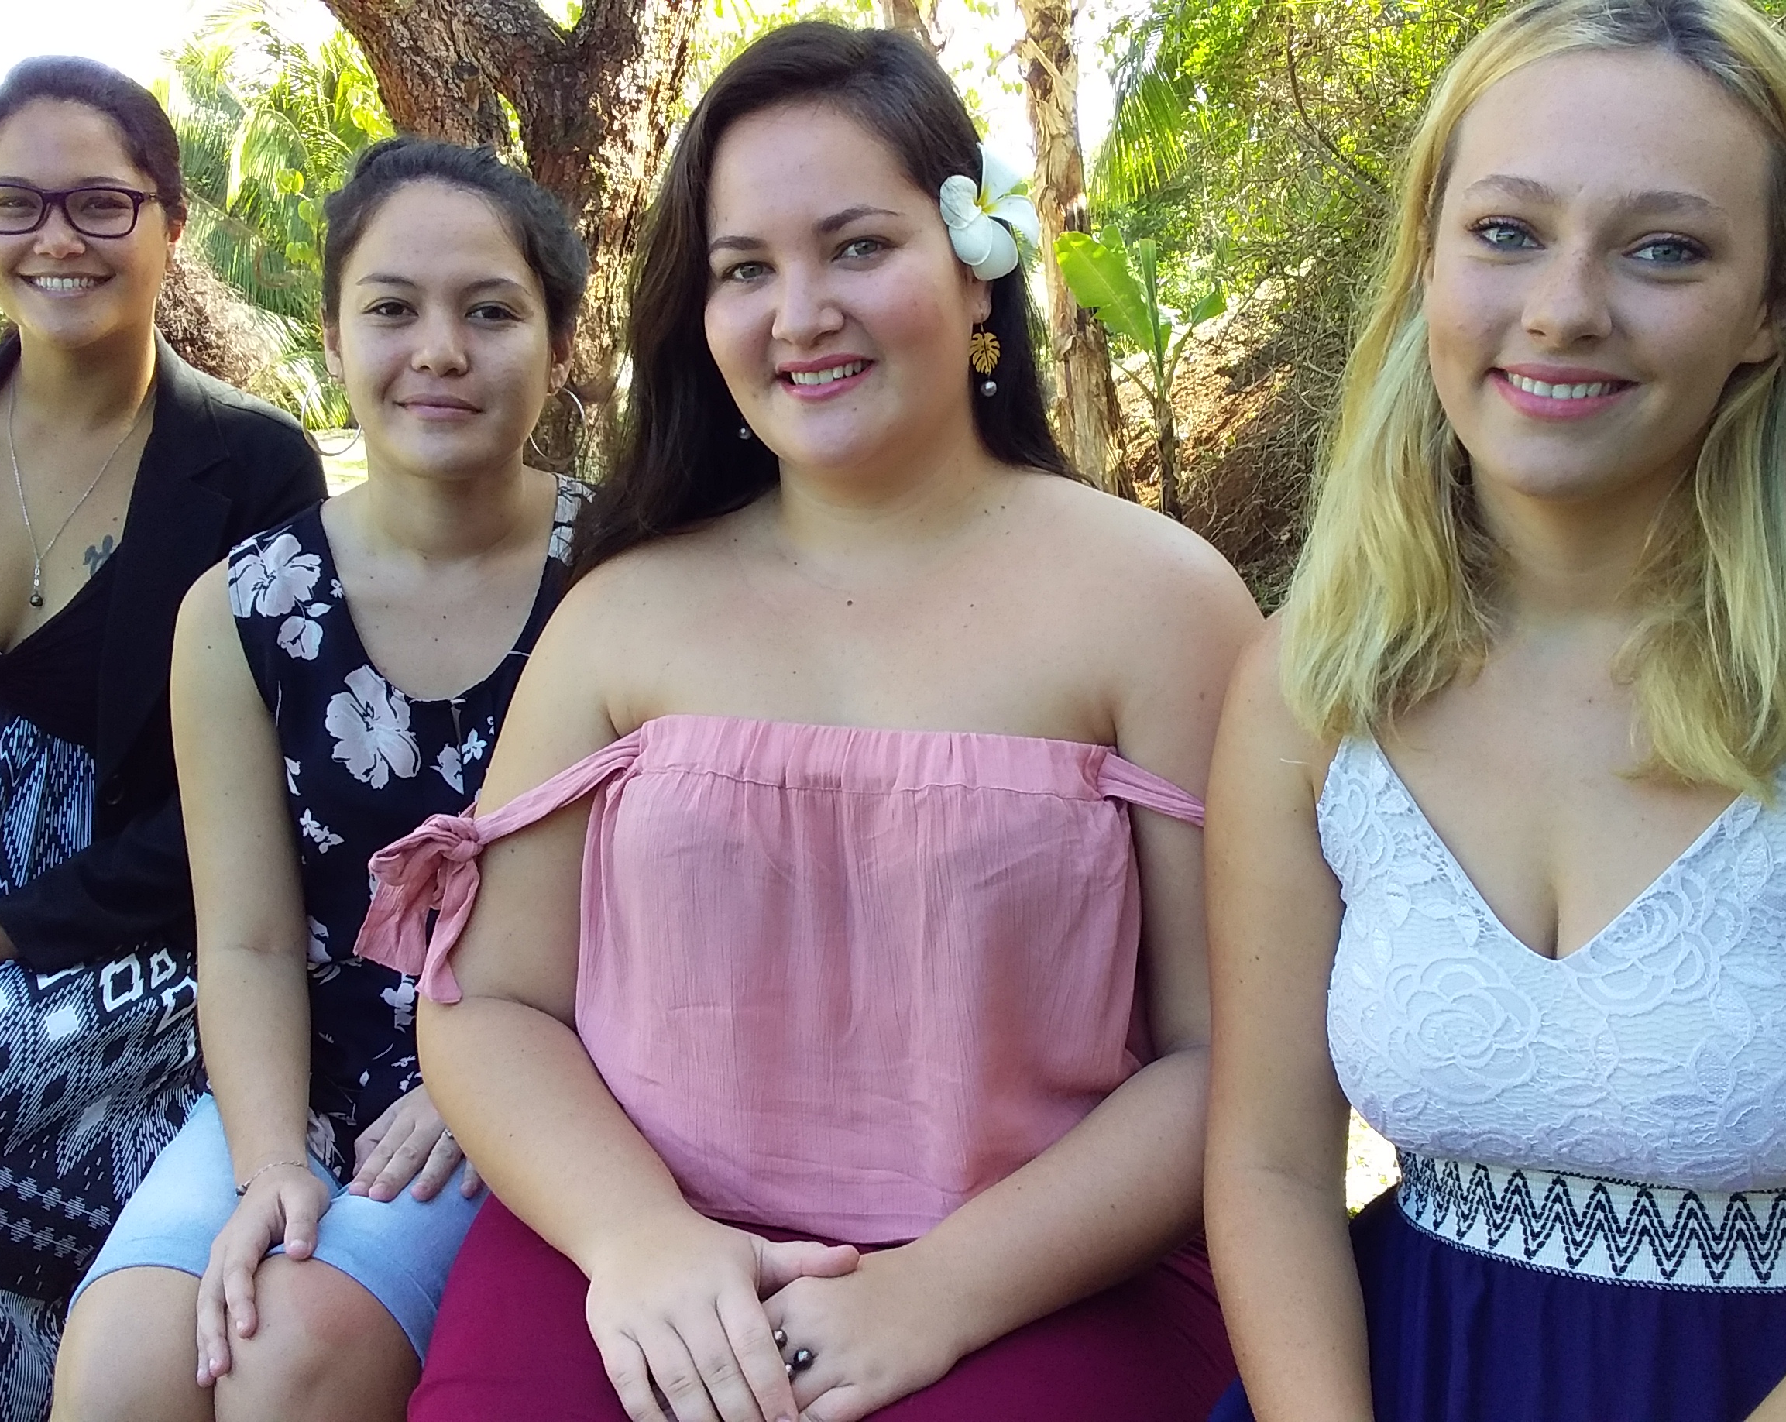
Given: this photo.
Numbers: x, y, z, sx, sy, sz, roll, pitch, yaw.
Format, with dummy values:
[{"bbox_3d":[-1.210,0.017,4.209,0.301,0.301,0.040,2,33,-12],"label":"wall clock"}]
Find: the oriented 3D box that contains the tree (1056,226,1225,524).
[{"bbox_3d":[1.030,-1.350,8.600,0.700,1.280,0.620,0,12,0],"label":"tree"}]

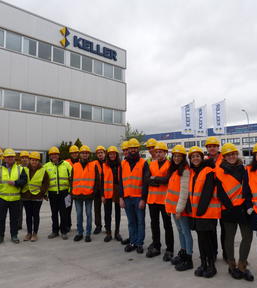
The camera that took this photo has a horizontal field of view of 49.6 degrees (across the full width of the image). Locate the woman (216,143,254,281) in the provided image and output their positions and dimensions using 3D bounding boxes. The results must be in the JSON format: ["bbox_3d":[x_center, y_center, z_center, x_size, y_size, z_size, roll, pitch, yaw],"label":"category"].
[{"bbox_3d":[1.387,0.845,3.664,0.480,1.722,0.350,0,-4,2],"label":"woman"}]

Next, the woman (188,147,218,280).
[{"bbox_3d":[0.978,0.870,3.685,0.430,1.677,0.340,-3,-5,39],"label":"woman"}]

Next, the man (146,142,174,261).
[{"bbox_3d":[0.514,0.875,4.378,0.500,1.802,0.420,-2,-4,25],"label":"man"}]

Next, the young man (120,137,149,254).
[{"bbox_3d":[0.109,0.850,4.715,0.520,1.892,0.370,-1,-3,12],"label":"young man"}]

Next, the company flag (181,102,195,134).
[{"bbox_3d":[5.517,-2.368,25.800,1.213,2.972,0.120,-1,-4,12],"label":"company flag"}]

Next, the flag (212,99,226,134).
[{"bbox_3d":[8.144,-2.430,25.000,1.193,3.150,0.120,-1,-5,18],"label":"flag"}]

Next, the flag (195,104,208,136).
[{"bbox_3d":[7.067,-2.243,26.800,1.132,3.039,0.120,-1,-4,15],"label":"flag"}]

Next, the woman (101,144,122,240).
[{"bbox_3d":[-0.314,0.939,5.346,0.460,1.786,0.320,1,-4,-8],"label":"woman"}]

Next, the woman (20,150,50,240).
[{"bbox_3d":[-1.805,1.001,5.398,0.520,1.672,0.340,0,-4,-3],"label":"woman"}]

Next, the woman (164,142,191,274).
[{"bbox_3d":[0.709,0.870,3.963,0.350,1.717,0.440,4,-6,-45],"label":"woman"}]

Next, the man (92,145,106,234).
[{"bbox_3d":[-0.576,0.953,5.869,0.520,1.824,0.340,0,-3,-3],"label":"man"}]

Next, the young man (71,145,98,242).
[{"bbox_3d":[-0.854,0.930,5.324,0.540,1.805,0.350,0,-3,-6],"label":"young man"}]

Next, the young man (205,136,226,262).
[{"bbox_3d":[1.366,0.833,4.272,0.530,1.873,0.350,-1,-4,18],"label":"young man"}]

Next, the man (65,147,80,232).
[{"bbox_3d":[-1.182,0.954,6.078,0.530,1.846,0.340,1,-3,-9],"label":"man"}]

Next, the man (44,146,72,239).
[{"bbox_3d":[-1.360,0.950,5.528,0.550,1.790,0.360,1,-3,-12],"label":"man"}]

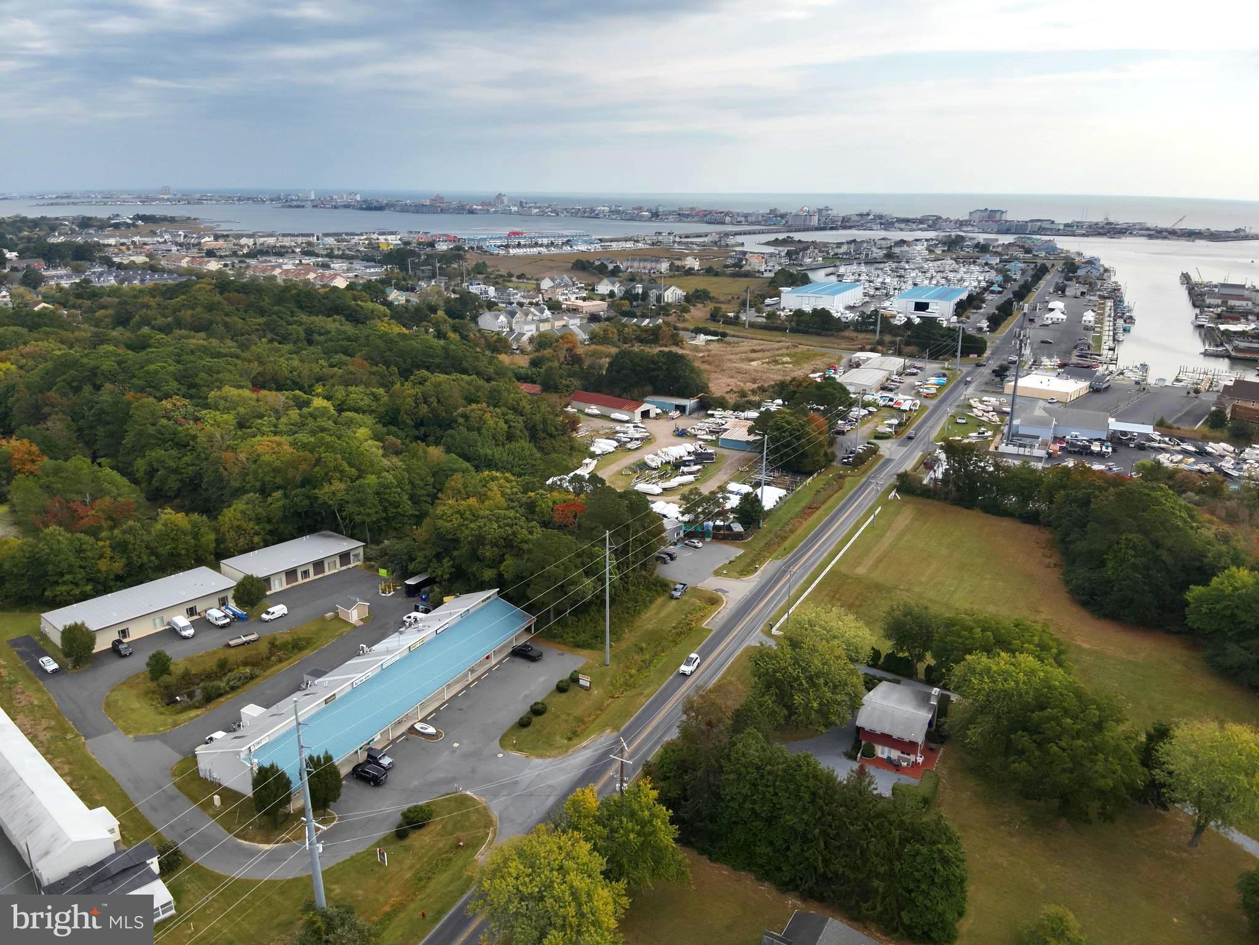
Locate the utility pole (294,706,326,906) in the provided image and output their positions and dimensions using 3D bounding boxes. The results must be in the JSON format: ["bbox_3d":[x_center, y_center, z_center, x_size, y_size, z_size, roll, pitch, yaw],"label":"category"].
[{"bbox_3d":[-36.180,38.700,99.190,3.000,28.800,1.400,10,20,27],"label":"utility pole"}]

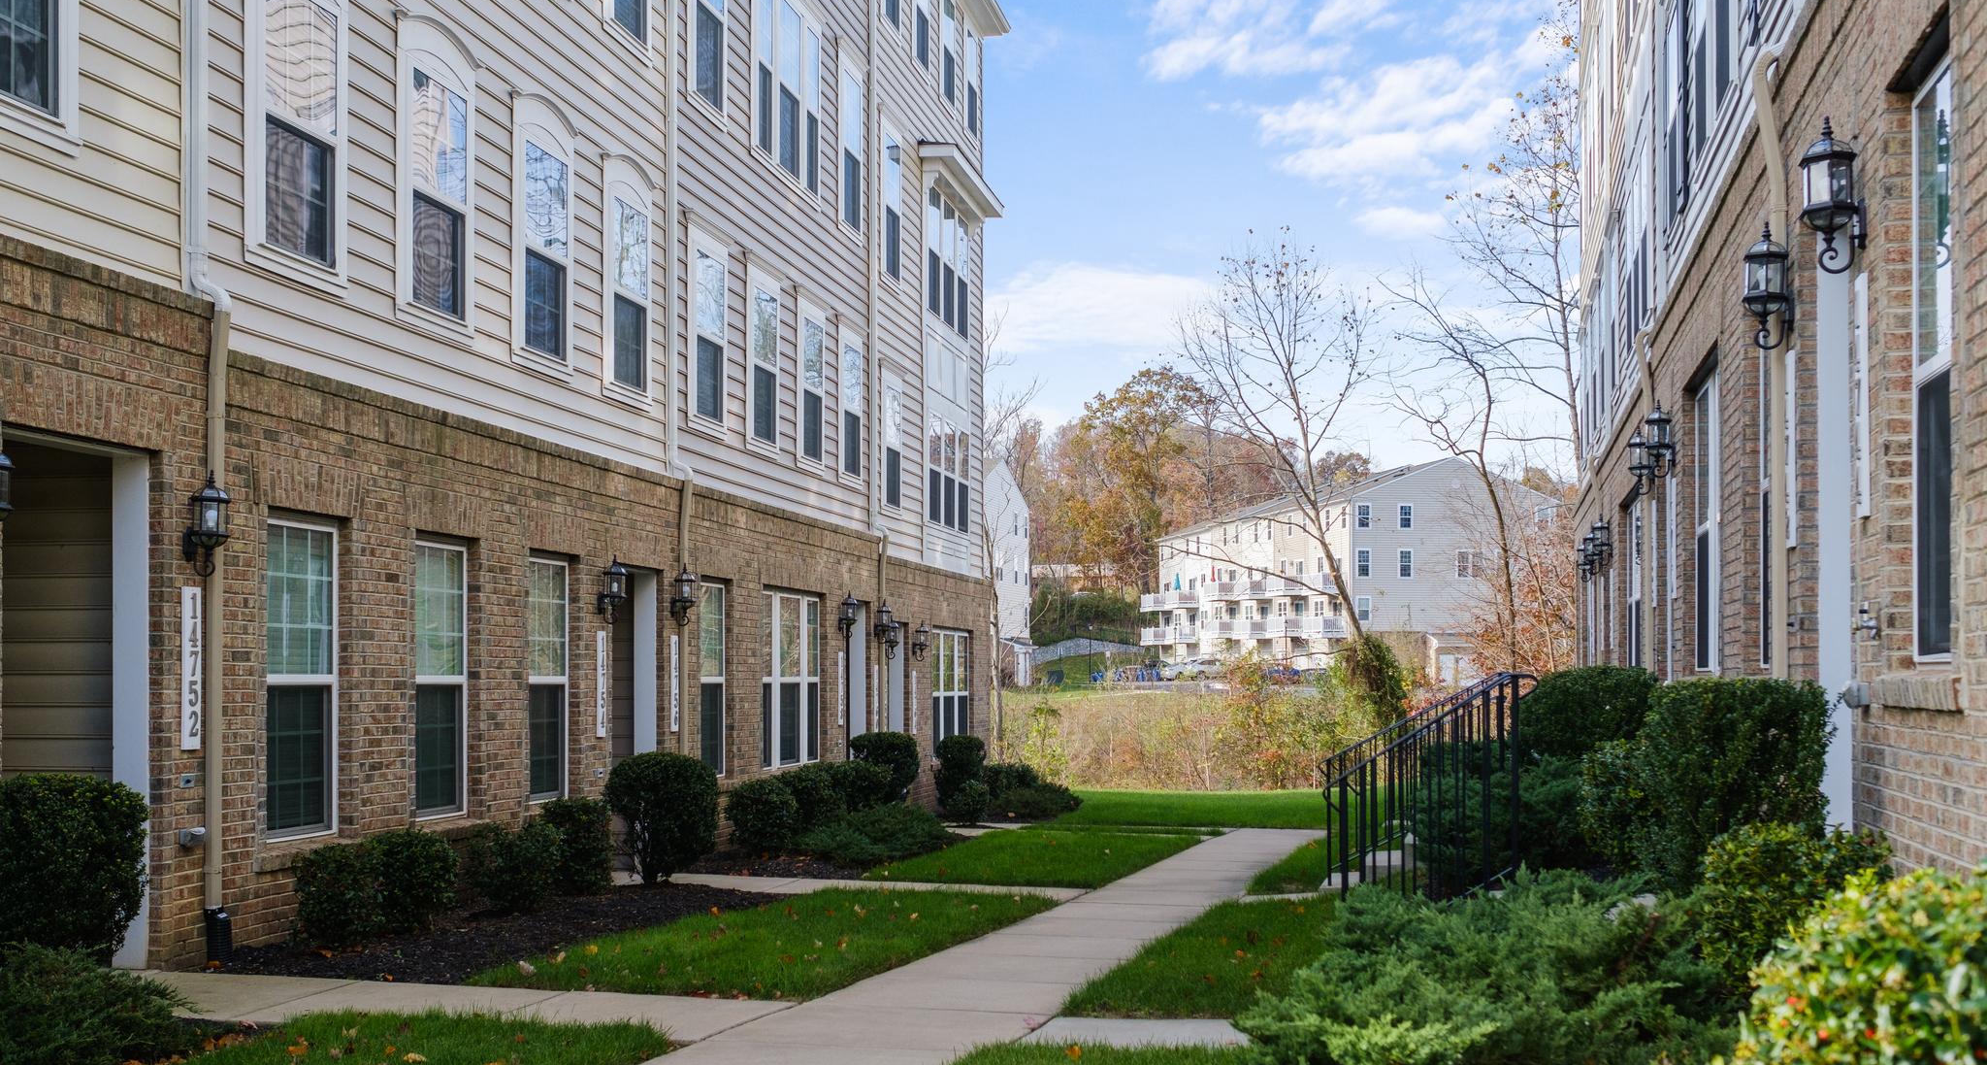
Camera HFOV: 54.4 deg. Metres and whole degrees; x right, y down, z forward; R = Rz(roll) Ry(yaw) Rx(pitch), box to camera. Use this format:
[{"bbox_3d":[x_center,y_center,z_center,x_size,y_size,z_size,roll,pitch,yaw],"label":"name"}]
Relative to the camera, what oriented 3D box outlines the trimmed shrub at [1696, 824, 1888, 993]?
[{"bbox_3d":[2.482,1.231,6.003,0.575,0.615,0.575,-1,-2,14],"label":"trimmed shrub"}]

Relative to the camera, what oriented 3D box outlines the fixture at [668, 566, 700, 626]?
[{"bbox_3d":[-2.787,0.573,17.380,0.250,0.550,0.220,0,-2,11],"label":"fixture"}]

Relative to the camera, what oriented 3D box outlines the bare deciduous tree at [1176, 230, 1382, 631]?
[{"bbox_3d":[6.845,-1.492,46.414,4.843,11.503,4.641,0,-2,0],"label":"bare deciduous tree"}]

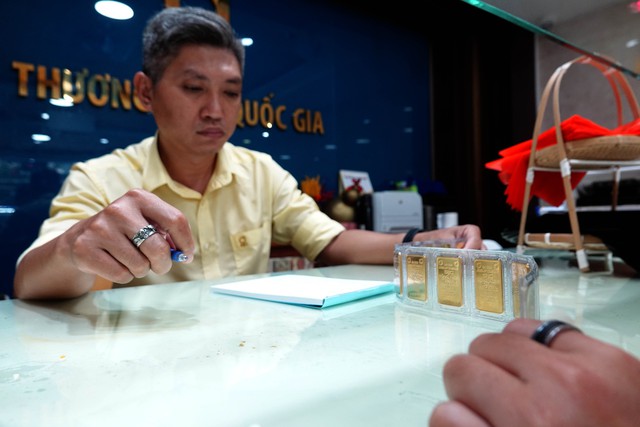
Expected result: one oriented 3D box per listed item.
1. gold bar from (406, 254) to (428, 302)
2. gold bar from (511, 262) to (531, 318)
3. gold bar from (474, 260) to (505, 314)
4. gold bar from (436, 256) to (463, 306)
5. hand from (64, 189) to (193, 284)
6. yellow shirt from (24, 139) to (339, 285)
[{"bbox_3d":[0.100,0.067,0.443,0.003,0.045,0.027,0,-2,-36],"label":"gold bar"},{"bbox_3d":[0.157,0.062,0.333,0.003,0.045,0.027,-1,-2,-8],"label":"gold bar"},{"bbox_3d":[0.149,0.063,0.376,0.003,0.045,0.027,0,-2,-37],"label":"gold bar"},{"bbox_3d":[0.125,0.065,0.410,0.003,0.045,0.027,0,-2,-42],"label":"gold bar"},{"bbox_3d":[-0.167,0.021,0.370,0.115,0.082,0.085,-3,-2,44],"label":"hand"},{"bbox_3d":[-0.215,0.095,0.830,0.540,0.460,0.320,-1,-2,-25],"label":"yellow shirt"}]

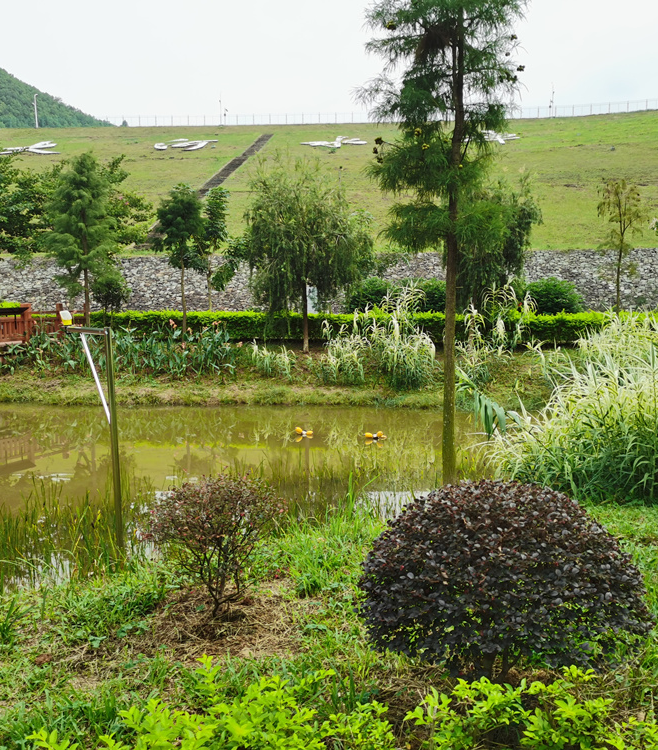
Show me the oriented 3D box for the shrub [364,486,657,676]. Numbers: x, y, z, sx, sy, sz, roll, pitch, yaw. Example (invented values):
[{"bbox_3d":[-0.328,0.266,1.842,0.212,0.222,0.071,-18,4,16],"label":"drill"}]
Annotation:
[{"bbox_3d":[0.689,0.814,3.073,1.150,0.790,1.150,0,6,0],"label":"shrub"}]

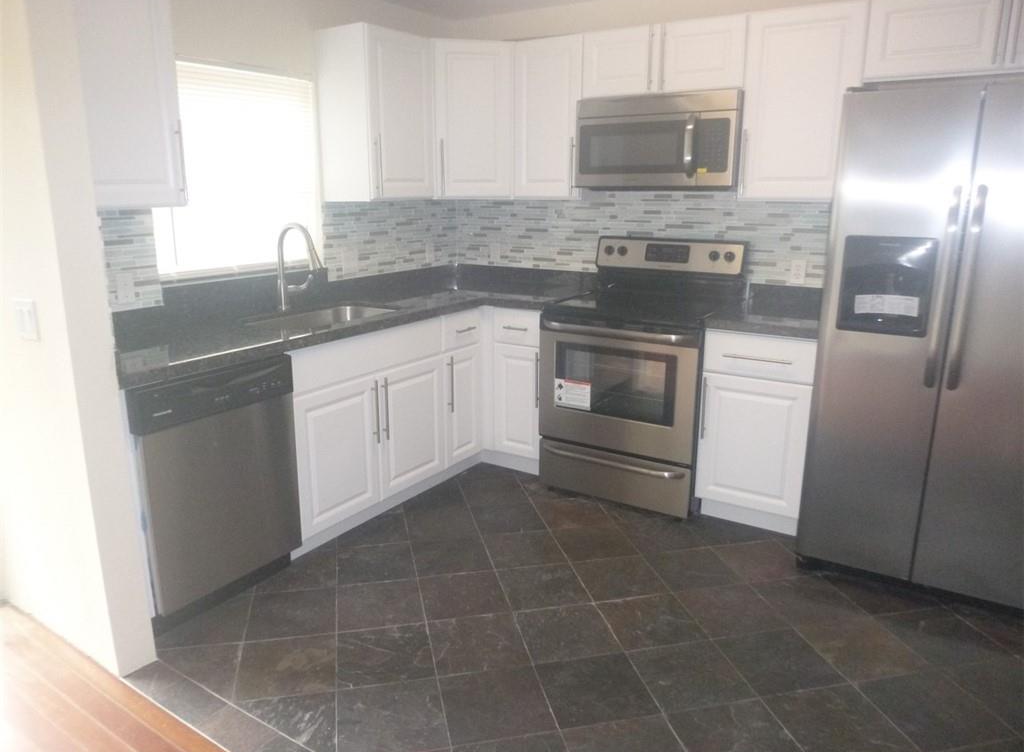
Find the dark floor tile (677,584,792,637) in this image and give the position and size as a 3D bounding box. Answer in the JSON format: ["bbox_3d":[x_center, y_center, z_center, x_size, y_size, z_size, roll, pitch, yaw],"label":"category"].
[{"bbox_3d":[0.772,0.828,2.609,0.298,0.010,0.298,-3,14,-12],"label":"dark floor tile"}]

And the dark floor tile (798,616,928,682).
[{"bbox_3d":[1.132,0.884,2.387,0.298,0.010,0.298,-3,14,-12],"label":"dark floor tile"}]

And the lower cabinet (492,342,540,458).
[{"bbox_3d":[0.175,0.083,4.005,0.259,0.594,0.550,9,16,31],"label":"lower cabinet"}]

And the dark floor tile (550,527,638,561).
[{"bbox_3d":[0.347,0.700,3.117,0.298,0.010,0.298,-3,14,-12],"label":"dark floor tile"}]

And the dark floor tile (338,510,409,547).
[{"bbox_3d":[-0.602,0.687,3.238,0.301,0.012,0.301,-3,14,-12],"label":"dark floor tile"}]

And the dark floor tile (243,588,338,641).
[{"bbox_3d":[-0.768,0.843,2.600,0.301,0.012,0.301,-3,14,-12],"label":"dark floor tile"}]

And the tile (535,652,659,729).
[{"bbox_3d":[0.249,0.937,2.214,0.301,0.012,0.301,-3,14,-12],"label":"tile"}]

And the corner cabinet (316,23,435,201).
[{"bbox_3d":[-0.662,-1.263,3.637,0.318,0.766,0.467,9,17,31],"label":"corner cabinet"}]

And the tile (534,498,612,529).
[{"bbox_3d":[0.286,0.641,3.427,0.301,0.012,0.301,-3,14,-12],"label":"tile"}]

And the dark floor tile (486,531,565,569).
[{"bbox_3d":[0.054,0.726,3.093,0.303,0.012,0.303,-3,14,-12],"label":"dark floor tile"}]

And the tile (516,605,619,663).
[{"bbox_3d":[0.186,0.871,2.515,0.303,0.012,0.303,-3,14,-12],"label":"tile"}]

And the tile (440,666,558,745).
[{"bbox_3d":[-0.046,0.959,2.157,0.300,0.015,0.300,-3,14,-12],"label":"tile"}]

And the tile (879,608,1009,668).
[{"bbox_3d":[1.443,0.884,2.485,0.303,0.012,0.303,-3,14,-12],"label":"tile"}]

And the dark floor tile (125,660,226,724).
[{"bbox_3d":[-0.997,0.941,2.198,0.375,0.012,0.105,9,16,33],"label":"dark floor tile"}]

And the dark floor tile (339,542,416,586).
[{"bbox_3d":[-0.542,0.759,2.959,0.300,0.015,0.300,-3,14,-12],"label":"dark floor tile"}]

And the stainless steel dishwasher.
[{"bbox_3d":[-1.218,0.336,2.717,0.600,0.818,0.607,9,16,31],"label":"stainless steel dishwasher"}]

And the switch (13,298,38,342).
[{"bbox_3d":[-1.385,-0.161,2.099,0.117,0.115,0.010,9,17,31],"label":"switch"}]

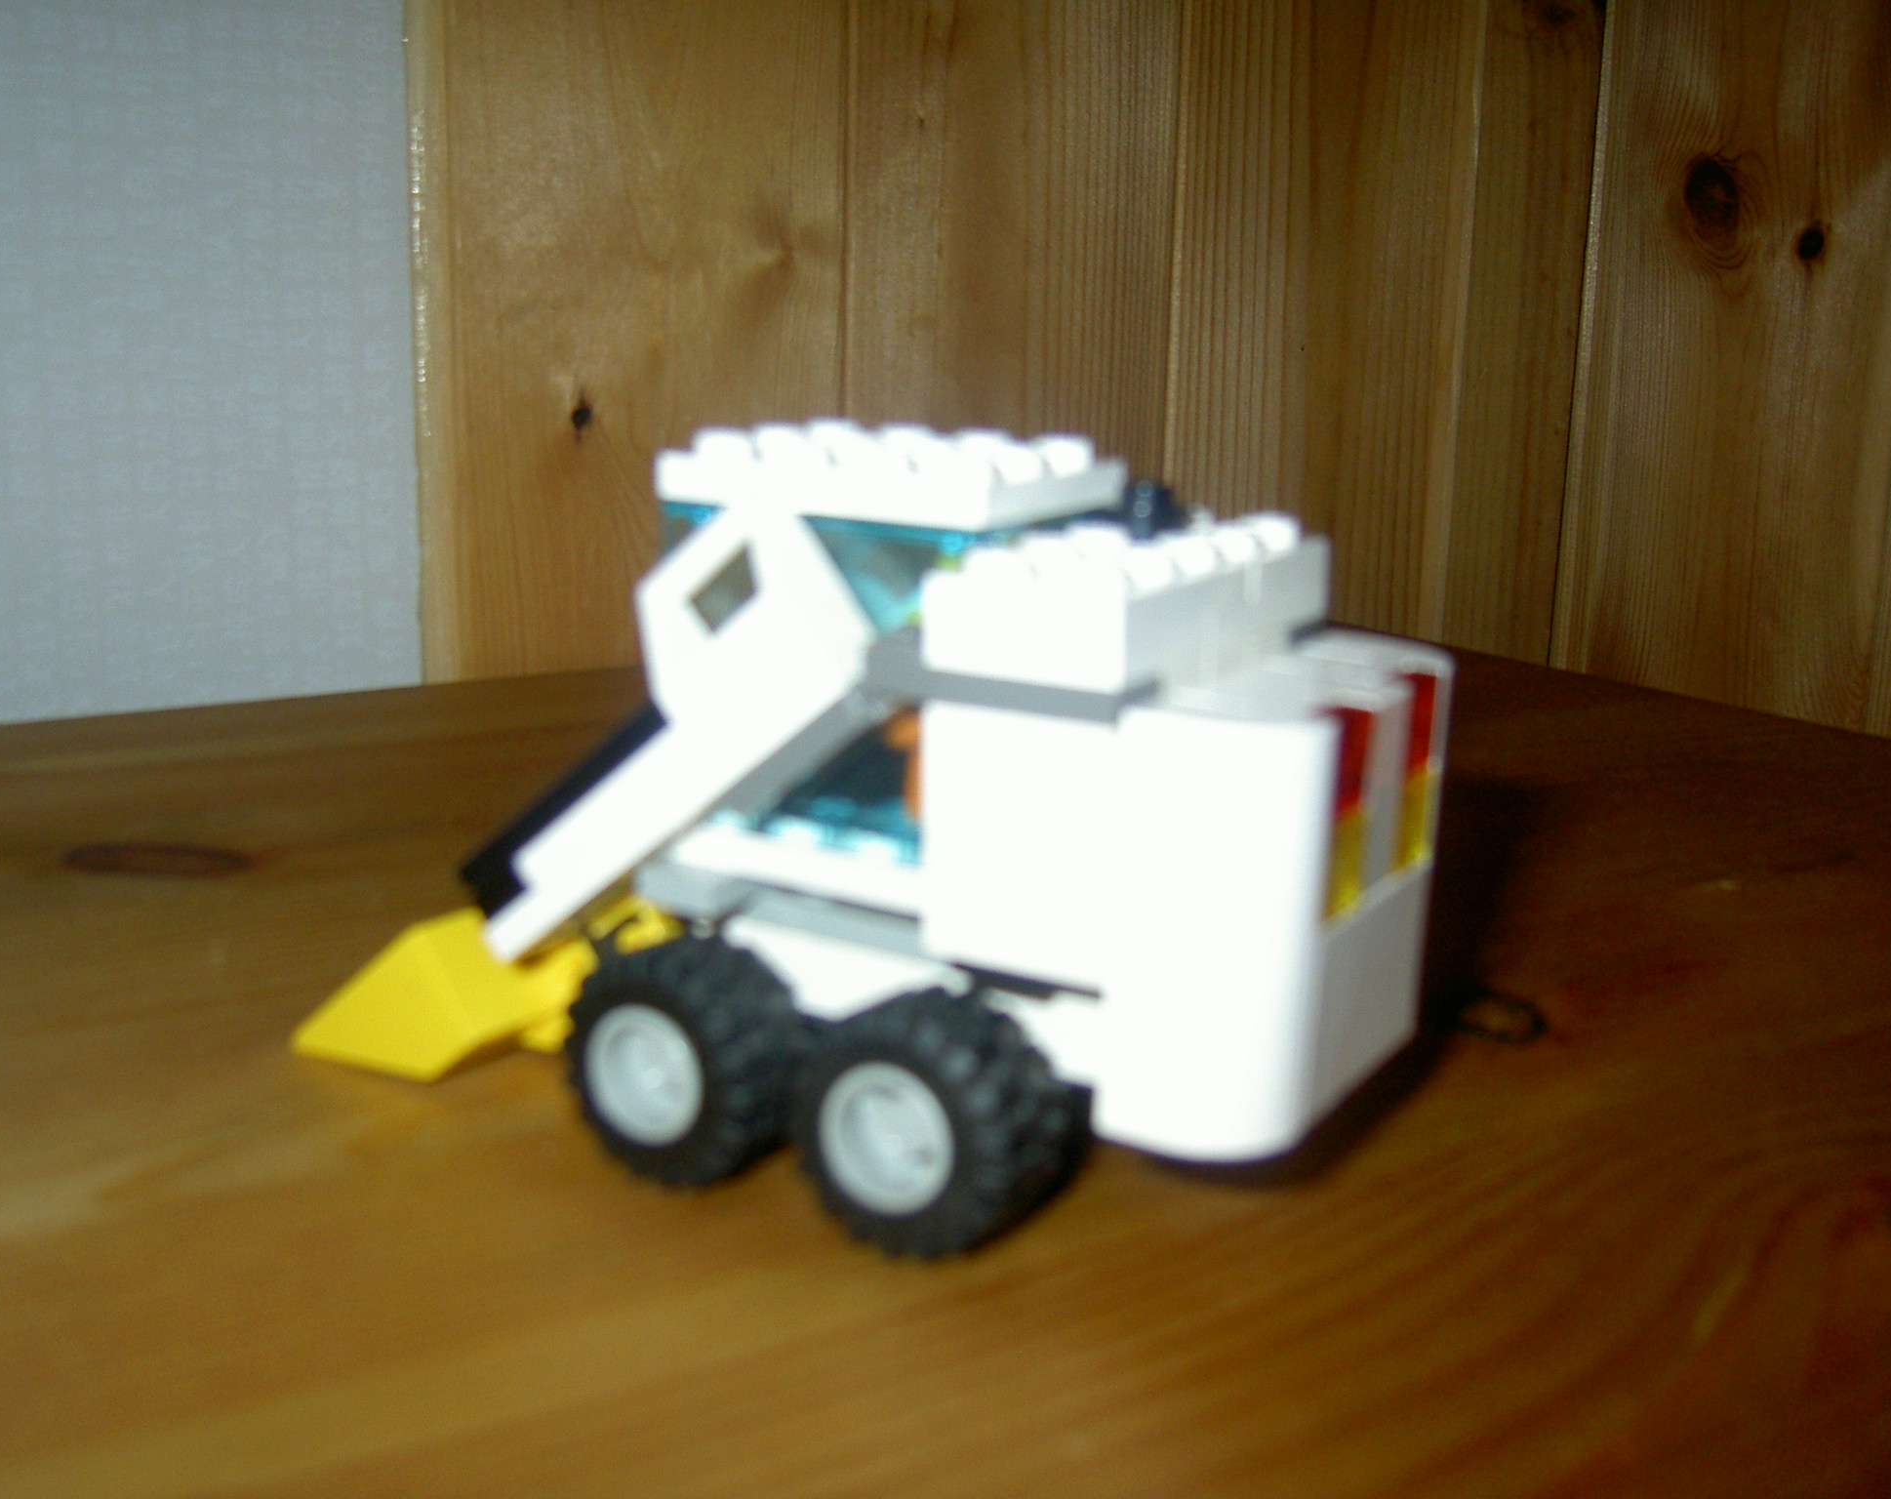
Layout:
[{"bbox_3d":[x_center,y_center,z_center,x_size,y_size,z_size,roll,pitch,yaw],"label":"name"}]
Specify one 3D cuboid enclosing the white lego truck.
[{"bbox_3d":[-0.010,0.004,0.176,0.106,0.063,0.042,9,15,30],"label":"white lego truck"}]

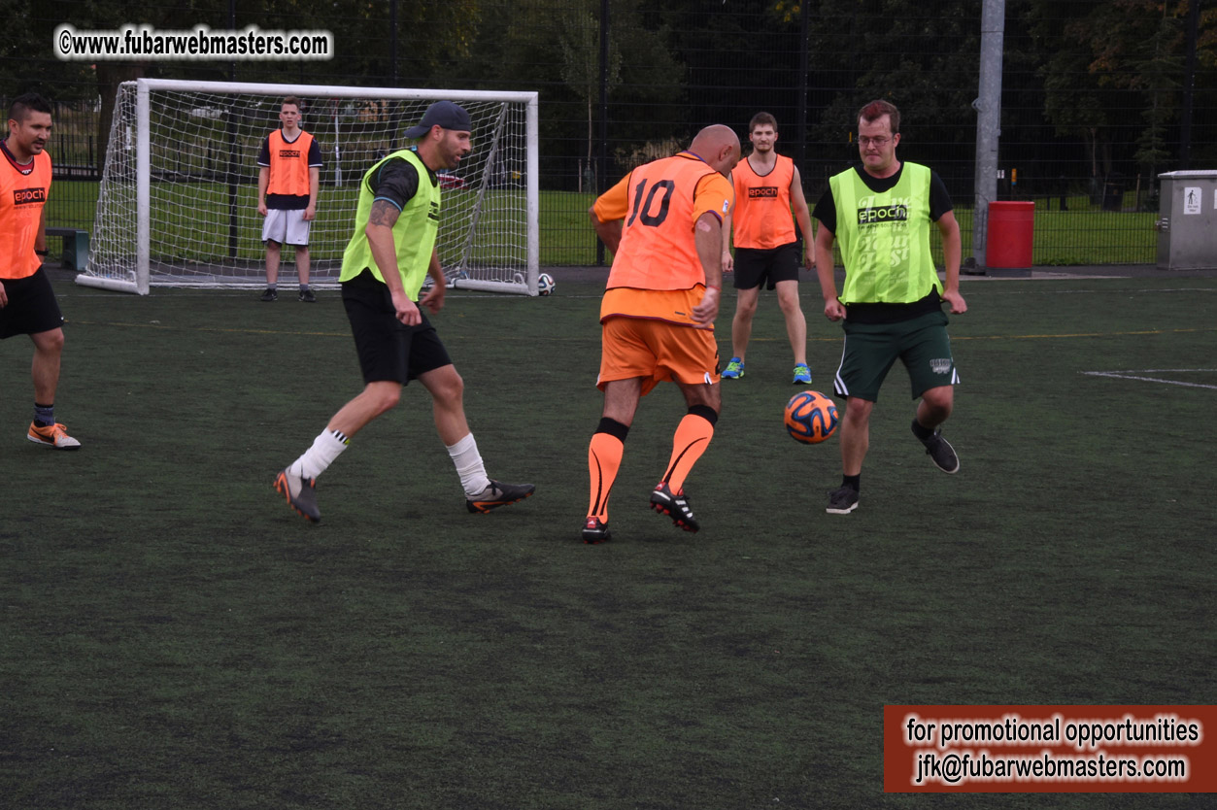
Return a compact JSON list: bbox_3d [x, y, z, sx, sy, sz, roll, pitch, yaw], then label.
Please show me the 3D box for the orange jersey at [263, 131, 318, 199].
[{"bbox_3d":[-2.842,-2.160,35.000,0.460,0.610,0.270,1,5,-3],"label":"orange jersey"}]

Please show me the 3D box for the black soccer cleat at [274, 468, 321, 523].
[{"bbox_3d":[-1.259,0.367,15.850,0.280,0.115,0.100,51,15,30],"label":"black soccer cleat"}]

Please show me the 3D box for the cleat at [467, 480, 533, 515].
[{"bbox_3d":[-0.441,0.377,16.100,0.290,0.110,0.100,-15,3,0],"label":"cleat"}]

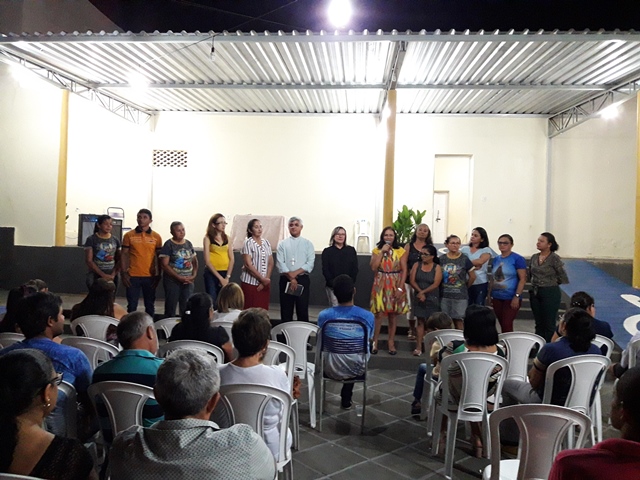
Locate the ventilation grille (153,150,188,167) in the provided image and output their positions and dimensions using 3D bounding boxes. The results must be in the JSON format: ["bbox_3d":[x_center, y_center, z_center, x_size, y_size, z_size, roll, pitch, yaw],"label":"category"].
[{"bbox_3d":[-3.691,-2.010,12.800,0.880,0.420,0.100,1,0,4],"label":"ventilation grille"}]

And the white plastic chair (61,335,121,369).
[{"bbox_3d":[-1.687,1.157,4.034,0.450,0.880,0.500,1,0,1],"label":"white plastic chair"}]

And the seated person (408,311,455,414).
[{"bbox_3d":[1.010,1.107,4.600,0.400,0.980,0.620,1,0,-10],"label":"seated person"}]

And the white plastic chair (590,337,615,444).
[{"bbox_3d":[2.162,1.199,4.424,0.450,0.880,0.500,1,0,0],"label":"white plastic chair"}]

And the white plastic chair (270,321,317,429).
[{"bbox_3d":[-0.188,1.171,4.753,0.450,0.880,0.500,1,0,5],"label":"white plastic chair"}]

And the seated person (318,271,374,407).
[{"bbox_3d":[0.235,0.937,4.680,0.490,1.280,0.800,1,0,2],"label":"seated person"}]

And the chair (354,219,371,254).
[{"bbox_3d":[1.135,-0.091,13.450,0.450,0.880,0.500,1,0,0],"label":"chair"}]

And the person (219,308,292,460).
[{"bbox_3d":[-0.310,0.986,3.042,0.480,1.260,0.750,1,0,6],"label":"person"}]

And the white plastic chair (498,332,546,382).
[{"bbox_3d":[1.620,1.179,4.430,0.440,0.870,0.510,1,0,-3],"label":"white plastic chair"}]

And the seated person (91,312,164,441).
[{"bbox_3d":[-0.945,0.960,2.920,0.500,1.180,0.800,2,0,6],"label":"seated person"}]

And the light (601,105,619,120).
[{"bbox_3d":[6.106,-2.684,10.900,0.340,0.300,0.340,1,0,0],"label":"light"}]

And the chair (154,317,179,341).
[{"bbox_3d":[-1.288,1.158,4.984,0.450,0.880,0.500,1,0,2],"label":"chair"}]

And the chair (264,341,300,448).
[{"bbox_3d":[-0.385,1.128,3.750,0.440,0.870,0.510,1,0,2],"label":"chair"}]

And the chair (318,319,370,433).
[{"bbox_3d":[0.216,1.157,4.533,0.410,0.920,0.480,1,0,6],"label":"chair"}]

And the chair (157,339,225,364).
[{"bbox_3d":[-0.860,1.116,3.750,0.440,0.870,0.510,1,0,2],"label":"chair"}]

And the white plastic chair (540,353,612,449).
[{"bbox_3d":[1.625,1.180,3.610,0.440,0.870,0.510,1,0,-15],"label":"white plastic chair"}]

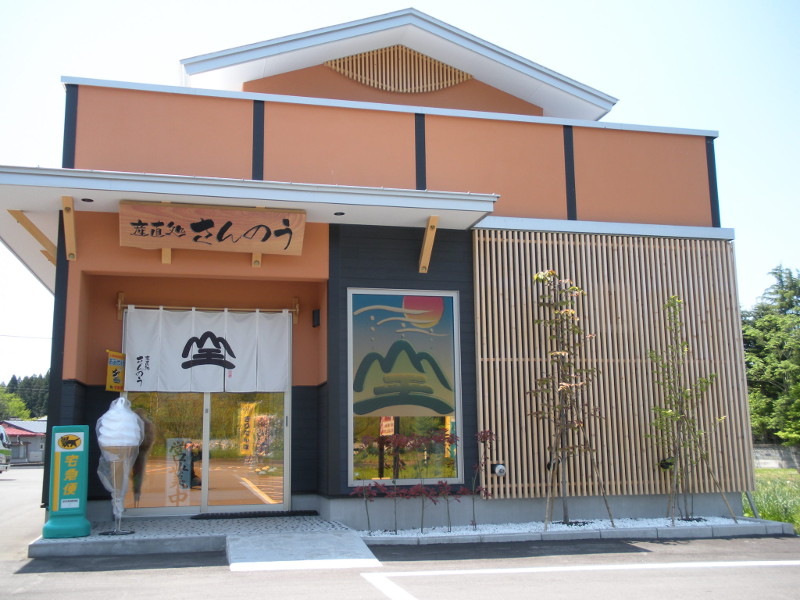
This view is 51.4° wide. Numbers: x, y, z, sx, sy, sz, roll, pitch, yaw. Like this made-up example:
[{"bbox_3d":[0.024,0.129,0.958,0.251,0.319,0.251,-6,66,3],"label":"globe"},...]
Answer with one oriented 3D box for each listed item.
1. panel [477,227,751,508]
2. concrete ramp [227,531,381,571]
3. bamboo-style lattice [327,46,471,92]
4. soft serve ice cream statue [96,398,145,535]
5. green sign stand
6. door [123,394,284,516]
[{"bbox_3d":[2.438,0.706,9.458,3.290,2.950,0.120,2,-10,-14],"label":"panel"},{"bbox_3d":[-0.822,2.069,6.871,1.160,0.160,1.050,2,-10,-14],"label":"concrete ramp"},{"bbox_3d":[0.005,-2.916,10.483,1.900,0.645,0.090,2,-10,-14],"label":"bamboo-style lattice"},{"bbox_3d":[-2.592,1.520,7.683,0.410,1.235,0.400,2,-10,-14],"label":"soft serve ice cream statue"},{"bbox_3d":[-2.977,1.637,7.547,0.400,0.980,0.290,2,-10,-14],"label":"green sign stand"},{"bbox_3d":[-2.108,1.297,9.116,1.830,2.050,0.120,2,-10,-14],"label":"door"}]

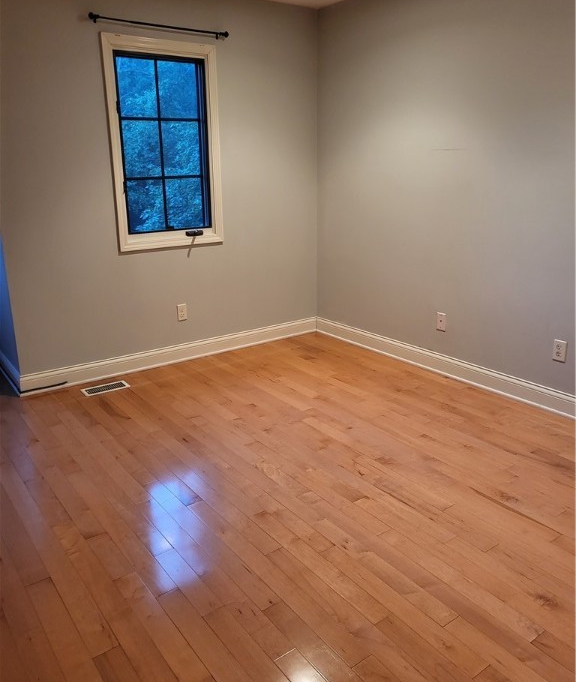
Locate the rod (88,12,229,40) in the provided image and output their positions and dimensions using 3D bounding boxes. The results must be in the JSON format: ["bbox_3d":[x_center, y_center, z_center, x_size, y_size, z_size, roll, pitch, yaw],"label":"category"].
[{"bbox_3d":[-0.762,-1.916,3.516,0.916,0.043,0.085,-13,21,-35],"label":"rod"}]

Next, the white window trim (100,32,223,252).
[{"bbox_3d":[-0.795,-1.258,3.768,0.760,1.269,0.080,-13,21,-35],"label":"white window trim"}]

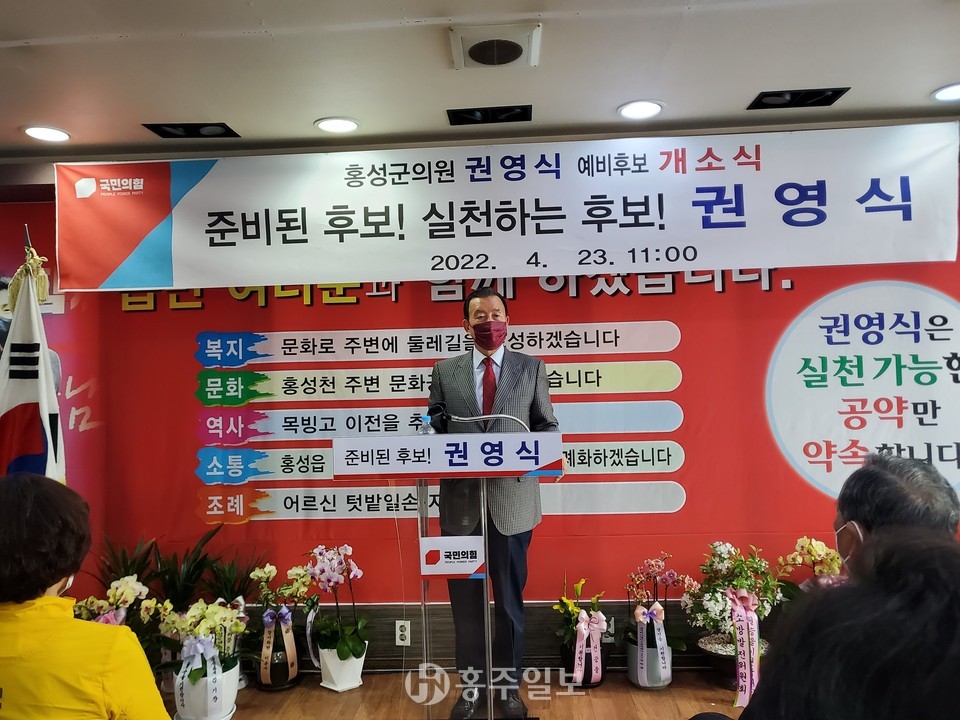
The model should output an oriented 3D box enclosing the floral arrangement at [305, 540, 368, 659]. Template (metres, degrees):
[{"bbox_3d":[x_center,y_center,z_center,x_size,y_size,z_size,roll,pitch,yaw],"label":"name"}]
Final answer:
[{"bbox_3d":[-0.640,1.082,3.230,0.282,0.505,0.230,-1,1,3],"label":"floral arrangement"}]

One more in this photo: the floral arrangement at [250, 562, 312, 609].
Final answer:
[{"bbox_3d":[-0.892,1.018,3.240,0.270,0.199,0.180,-1,1,3],"label":"floral arrangement"}]

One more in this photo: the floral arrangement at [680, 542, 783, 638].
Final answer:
[{"bbox_3d":[1.083,0.991,3.100,0.430,0.378,0.360,-1,1,3],"label":"floral arrangement"}]

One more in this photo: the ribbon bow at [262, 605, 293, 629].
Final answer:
[{"bbox_3d":[-0.885,1.121,3.150,0.127,0.098,0.060,-1,1,3],"label":"ribbon bow"}]

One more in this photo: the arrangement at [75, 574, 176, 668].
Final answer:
[{"bbox_3d":[-1.514,1.117,3.080,0.439,0.369,0.300,-1,1,3],"label":"arrangement"}]

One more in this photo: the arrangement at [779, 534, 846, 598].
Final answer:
[{"bbox_3d":[1.395,0.883,3.040,0.282,0.259,0.220,-1,1,3],"label":"arrangement"}]

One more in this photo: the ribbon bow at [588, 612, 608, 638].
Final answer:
[{"bbox_3d":[0.511,1.144,3.120,0.080,0.116,0.050,-1,1,3],"label":"ribbon bow"}]

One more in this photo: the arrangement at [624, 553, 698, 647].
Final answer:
[{"bbox_3d":[0.800,1.055,3.170,0.320,0.394,0.240,-1,1,3],"label":"arrangement"}]

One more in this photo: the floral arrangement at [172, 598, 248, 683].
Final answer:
[{"bbox_3d":[-1.115,1.147,2.950,0.333,0.312,0.270,-1,1,3],"label":"floral arrangement"}]

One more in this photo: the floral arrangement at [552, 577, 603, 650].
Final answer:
[{"bbox_3d":[0.436,1.117,3.190,0.223,0.300,0.180,-1,1,3],"label":"floral arrangement"}]

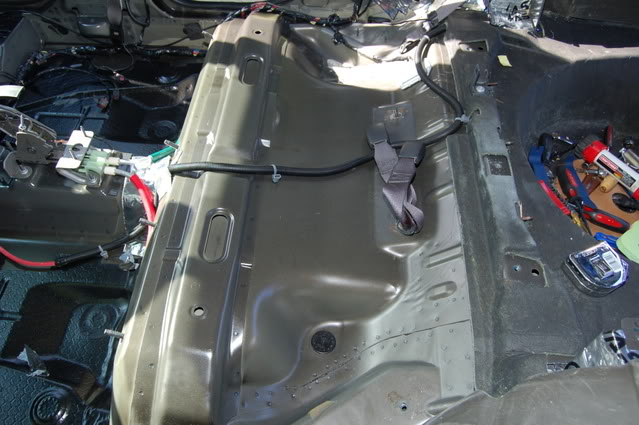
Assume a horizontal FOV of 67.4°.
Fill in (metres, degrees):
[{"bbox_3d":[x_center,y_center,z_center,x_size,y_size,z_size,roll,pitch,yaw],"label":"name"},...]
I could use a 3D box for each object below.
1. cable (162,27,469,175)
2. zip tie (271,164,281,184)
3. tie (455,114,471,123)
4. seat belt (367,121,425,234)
[{"bbox_3d":[0.011,-0.283,1.218,0.698,0.139,0.494,3,57,2],"label":"cable"},{"bbox_3d":[-0.107,-0.093,1.167,0.020,0.027,0.036,3,57,2],"label":"zip tie"},{"bbox_3d":[0.346,-0.228,1.161,0.036,0.026,0.010,3,57,2],"label":"tie"},{"bbox_3d":[0.185,-0.096,1.151,0.131,0.055,0.311,3,57,2],"label":"seat belt"}]

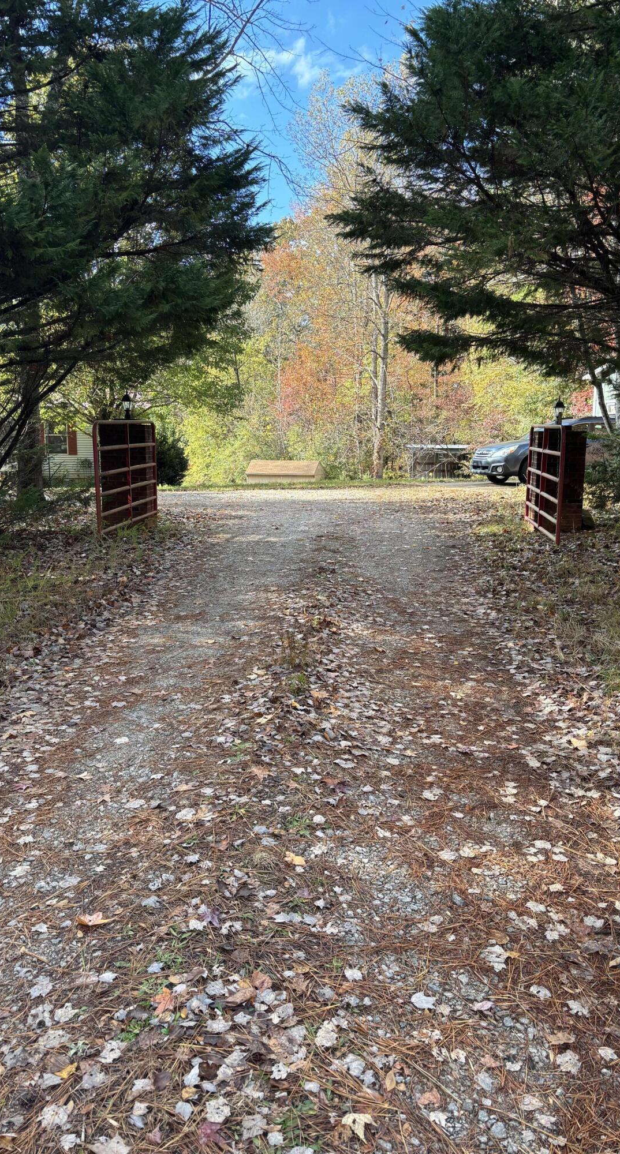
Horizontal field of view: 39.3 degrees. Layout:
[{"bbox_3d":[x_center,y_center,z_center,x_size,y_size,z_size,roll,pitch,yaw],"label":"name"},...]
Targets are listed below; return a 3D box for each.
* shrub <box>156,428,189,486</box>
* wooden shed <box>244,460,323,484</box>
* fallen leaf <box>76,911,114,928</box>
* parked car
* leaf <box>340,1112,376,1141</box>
[{"bbox_3d":[-3.720,-3.032,21.399,1.500,1.500,1.500,0,10,0],"label":"shrub"},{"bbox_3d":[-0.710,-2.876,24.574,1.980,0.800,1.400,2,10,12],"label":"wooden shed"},{"bbox_3d":[-0.618,0.990,2.494,0.108,0.025,0.075,0,10,0],"label":"fallen leaf"},{"bbox_3d":[6.270,-3.065,21.037,4.800,1.660,1.820,-3,10,-16],"label":"parked car"},{"bbox_3d":[0.098,1.120,1.767,0.068,0.015,0.077,-3,10,-17],"label":"leaf"}]

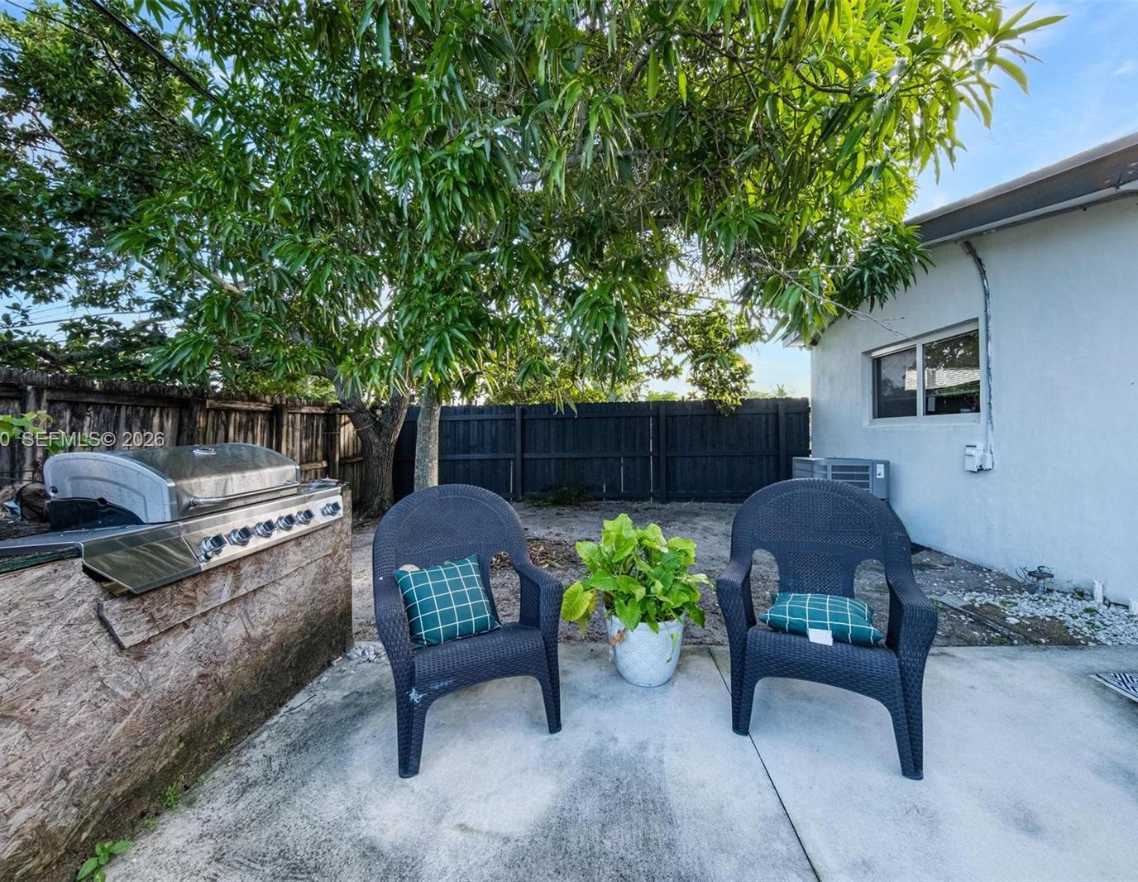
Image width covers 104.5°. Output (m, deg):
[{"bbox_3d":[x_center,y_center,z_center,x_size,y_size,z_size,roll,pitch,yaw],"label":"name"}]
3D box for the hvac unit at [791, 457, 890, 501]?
[{"bbox_3d":[3.338,0.452,5.477,0.780,0.460,0.720,0,0,6],"label":"hvac unit"}]

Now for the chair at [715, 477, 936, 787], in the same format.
[{"bbox_3d":[1.020,0.658,1.858,0.690,0.925,0.660,0,0,25],"label":"chair"}]

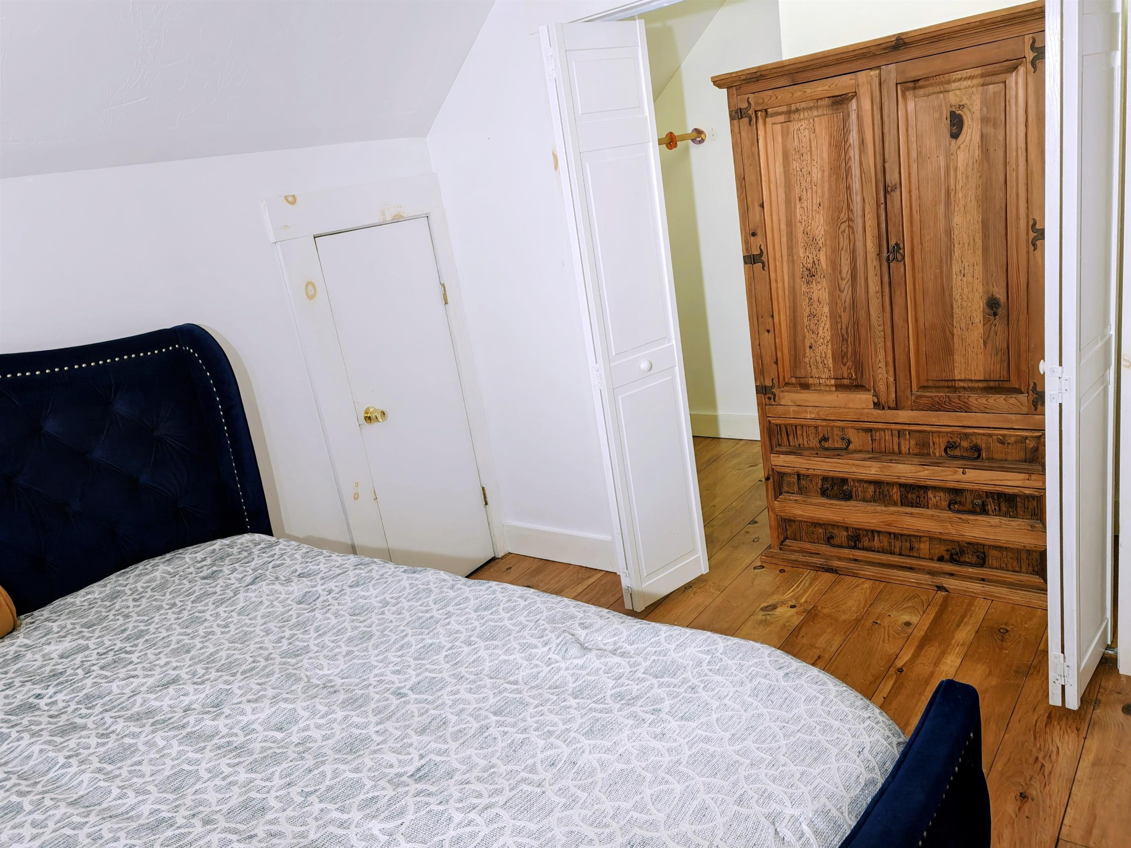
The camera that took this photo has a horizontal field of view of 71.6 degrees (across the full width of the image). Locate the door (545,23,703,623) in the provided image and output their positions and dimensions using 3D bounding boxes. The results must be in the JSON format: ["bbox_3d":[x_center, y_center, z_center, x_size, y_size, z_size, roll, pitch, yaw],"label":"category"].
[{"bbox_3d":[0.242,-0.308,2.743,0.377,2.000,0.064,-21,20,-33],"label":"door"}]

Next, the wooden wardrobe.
[{"bbox_3d":[1.219,-0.361,2.758,1.055,1.800,0.570,3,21,36],"label":"wooden wardrobe"}]

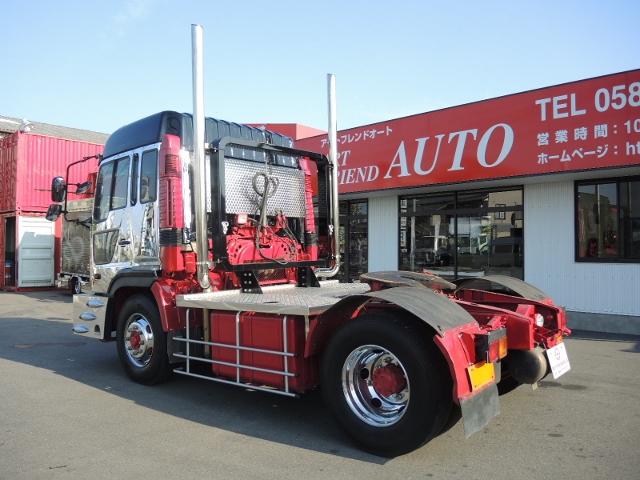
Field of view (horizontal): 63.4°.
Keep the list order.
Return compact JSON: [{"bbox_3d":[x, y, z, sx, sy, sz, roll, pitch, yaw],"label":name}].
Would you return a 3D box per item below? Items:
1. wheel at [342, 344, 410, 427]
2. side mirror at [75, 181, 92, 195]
[{"bbox_3d":[0.472,1.104,3.992,0.600,0.600,0.210,-2,-2,37],"label":"wheel"},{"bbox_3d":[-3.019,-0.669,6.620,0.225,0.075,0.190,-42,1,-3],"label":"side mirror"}]

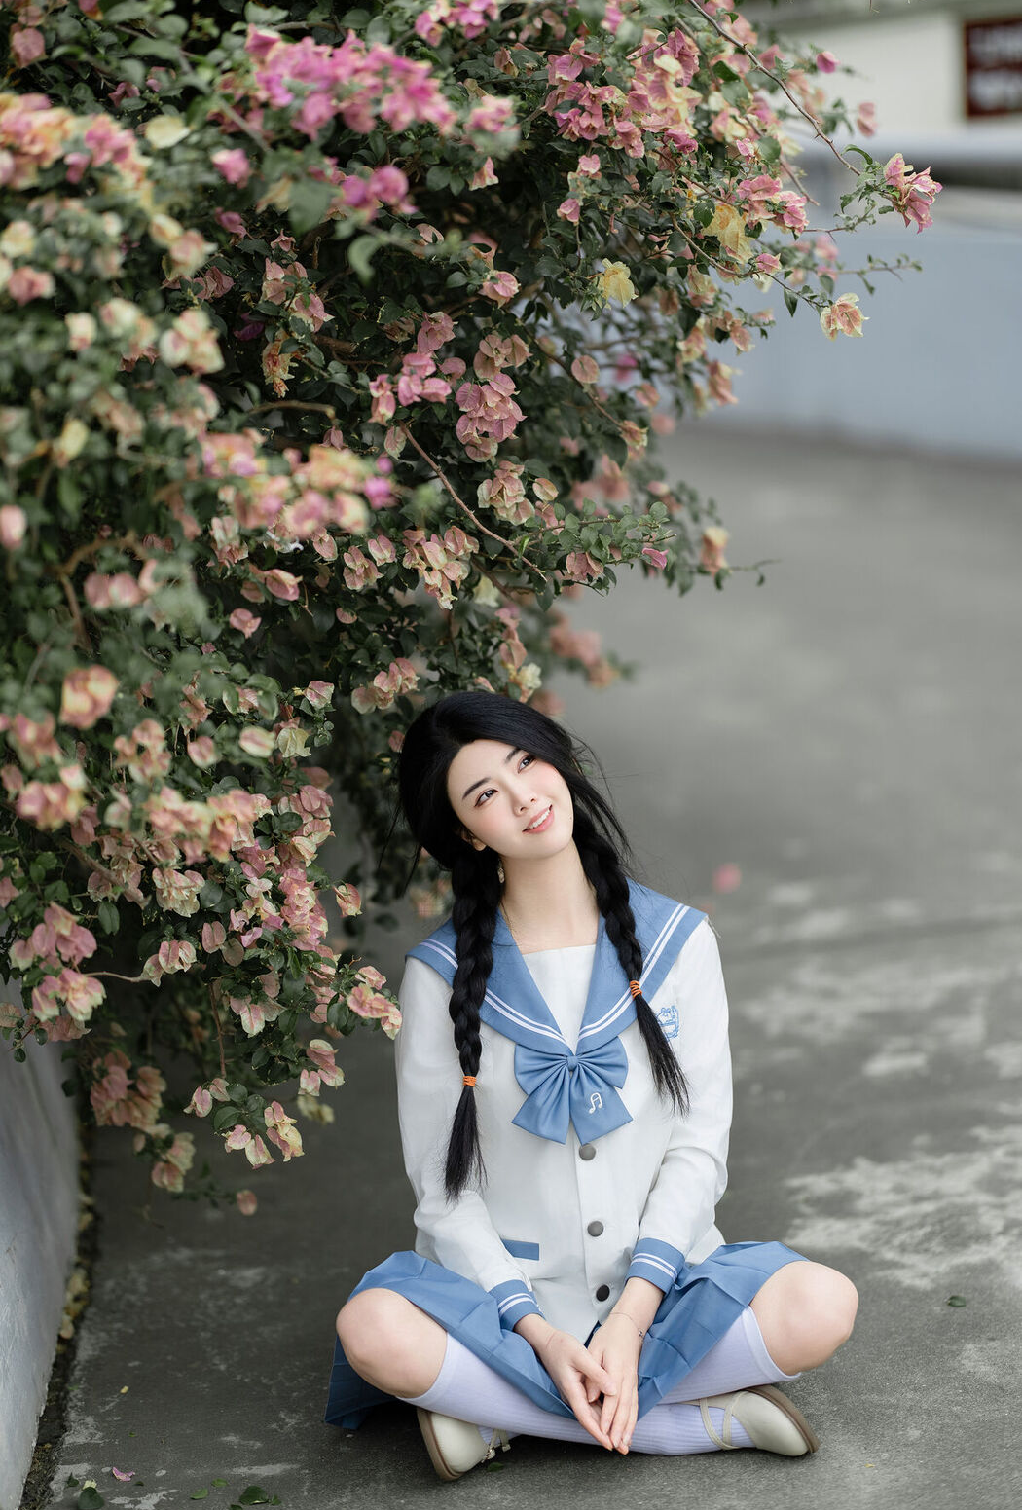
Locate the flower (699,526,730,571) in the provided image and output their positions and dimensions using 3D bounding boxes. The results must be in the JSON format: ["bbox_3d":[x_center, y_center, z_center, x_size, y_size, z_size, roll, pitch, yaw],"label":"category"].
[{"bbox_3d":[0.279,-0.283,4.950,0.031,0.058,0.040,-4,9,-25],"label":"flower"}]

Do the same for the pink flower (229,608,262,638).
[{"bbox_3d":[-0.301,-0.149,4.100,0.038,0.034,0.035,-2,10,-10],"label":"pink flower"}]

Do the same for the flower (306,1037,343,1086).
[{"bbox_3d":[-0.214,0.352,4.150,0.035,0.058,0.042,-4,9,-25],"label":"flower"}]

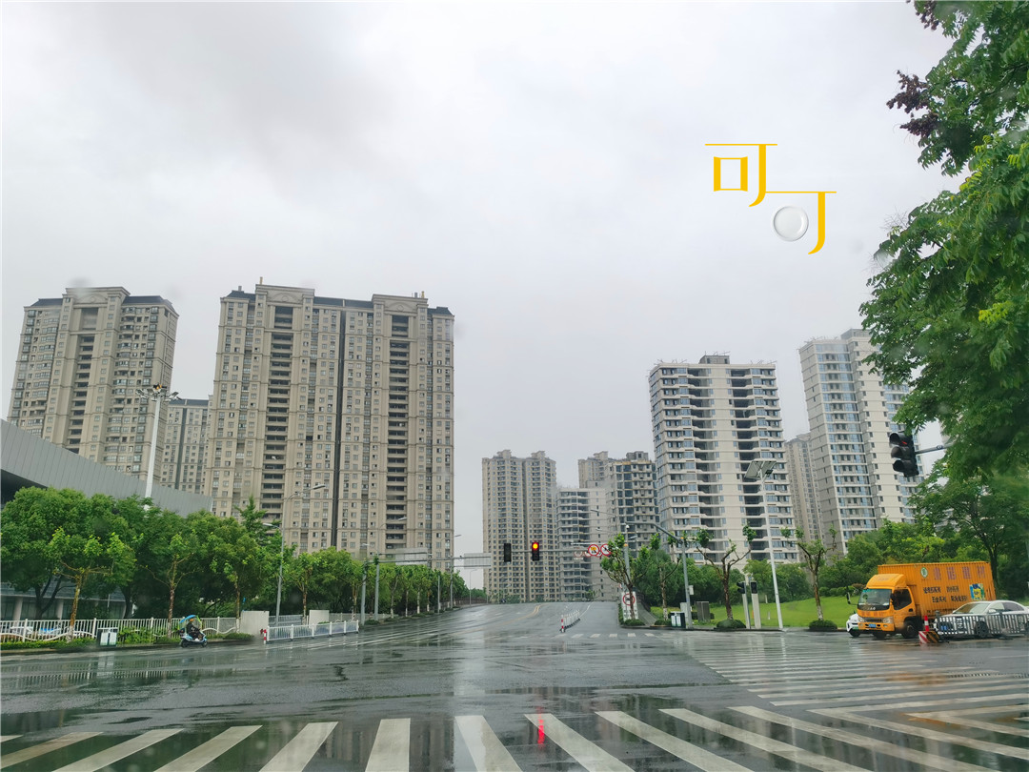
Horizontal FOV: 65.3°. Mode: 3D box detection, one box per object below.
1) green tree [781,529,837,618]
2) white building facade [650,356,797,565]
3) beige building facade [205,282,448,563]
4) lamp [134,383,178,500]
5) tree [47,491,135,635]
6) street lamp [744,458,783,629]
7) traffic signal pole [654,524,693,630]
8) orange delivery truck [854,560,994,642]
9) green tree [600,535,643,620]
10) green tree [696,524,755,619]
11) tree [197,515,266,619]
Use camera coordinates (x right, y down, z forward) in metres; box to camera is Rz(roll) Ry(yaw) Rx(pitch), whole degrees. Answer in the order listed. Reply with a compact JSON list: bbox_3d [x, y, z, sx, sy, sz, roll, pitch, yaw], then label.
[{"bbox_3d":[18.096,11.698,49.590,3.406,5.721,3.236,2,-16,-10],"label":"green tree"},{"bbox_3d":[58.958,27.150,229.923,33.500,73.692,19.000,-1,-16,-1],"label":"white building facade"},{"bbox_3d":[-57.859,22.026,257.896,74.500,104.295,20.000,3,-16,-15],"label":"beige building facade"},{"bbox_3d":[-27.780,8.980,59.973,3.490,19.054,3.490,2,-16,-10],"label":"lamp"},{"bbox_3d":[-24.409,10.285,46.074,5.152,8.411,5.152,3,-16,-15],"label":"tree"},{"bbox_3d":[15.253,9.513,49.185,2.200,10.328,1.300,6,-17,-24],"label":"street lamp"},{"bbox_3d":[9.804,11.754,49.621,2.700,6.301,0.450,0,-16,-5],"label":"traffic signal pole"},{"bbox_3d":[18.354,9.624,36.112,6.100,3.200,2.150,5,-17,-20],"label":"orange delivery truck"},{"bbox_3d":[7.211,12.927,54.501,3.121,5.916,2.973,2,-16,-10],"label":"green tree"},{"bbox_3d":[13.364,11.848,50.614,3.838,5.904,3.646,2,-16,-10],"label":"green tree"},{"bbox_3d":[-19.589,13.003,55.671,4.897,8.063,4.897,3,-16,-15],"label":"tree"}]

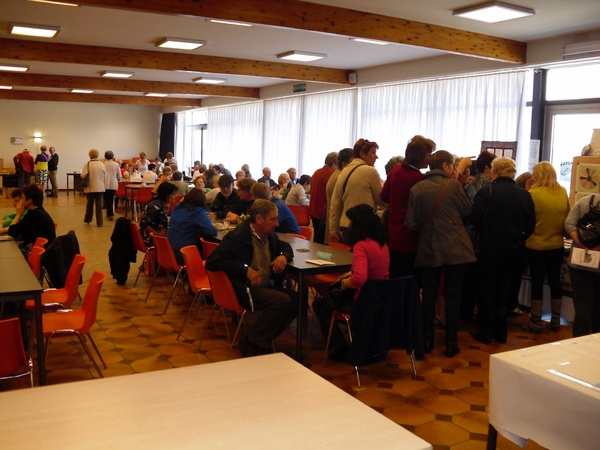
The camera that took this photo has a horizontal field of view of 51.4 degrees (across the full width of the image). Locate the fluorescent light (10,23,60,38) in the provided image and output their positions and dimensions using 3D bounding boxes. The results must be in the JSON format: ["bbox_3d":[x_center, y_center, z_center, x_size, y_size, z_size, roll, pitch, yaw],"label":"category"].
[{"bbox_3d":[-3.797,-2.790,8.950,0.650,0.080,0.650,-3,8,-30],"label":"fluorescent light"}]

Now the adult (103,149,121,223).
[{"bbox_3d":[-4.229,-0.879,14.000,0.470,1.590,0.350,0,7,-14],"label":"adult"}]

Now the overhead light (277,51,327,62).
[{"bbox_3d":[0.027,-3.064,11.360,0.650,0.080,0.650,-3,8,-30],"label":"overhead light"}]

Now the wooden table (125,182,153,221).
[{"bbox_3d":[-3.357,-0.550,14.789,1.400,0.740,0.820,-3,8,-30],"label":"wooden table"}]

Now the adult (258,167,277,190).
[{"bbox_3d":[-0.629,-0.508,12.566,0.520,1.280,0.680,-2,7,-25],"label":"adult"}]

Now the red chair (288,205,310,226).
[{"bbox_3d":[-0.033,0.046,10.212,0.470,0.760,0.520,2,7,6],"label":"red chair"}]

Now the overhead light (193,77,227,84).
[{"bbox_3d":[-2.255,-3.607,15.600,0.650,0.080,0.650,-3,8,-30],"label":"overhead light"}]

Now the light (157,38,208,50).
[{"bbox_3d":[-1.935,-2.944,10.190,0.650,0.080,0.650,-3,8,-30],"label":"light"}]

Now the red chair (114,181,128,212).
[{"bbox_3d":[-4.592,-0.695,15.983,0.460,0.760,0.520,-3,8,-30],"label":"red chair"}]

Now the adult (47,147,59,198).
[{"bbox_3d":[-8.012,-1.722,20.200,0.420,1.680,0.500,-1,7,-20],"label":"adult"}]

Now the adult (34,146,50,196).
[{"bbox_3d":[-8.088,-1.649,19.600,0.480,1.670,0.380,1,7,-5],"label":"adult"}]

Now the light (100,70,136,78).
[{"bbox_3d":[-4.207,-3.468,14.400,0.650,0.080,0.650,-3,8,-30],"label":"light"}]

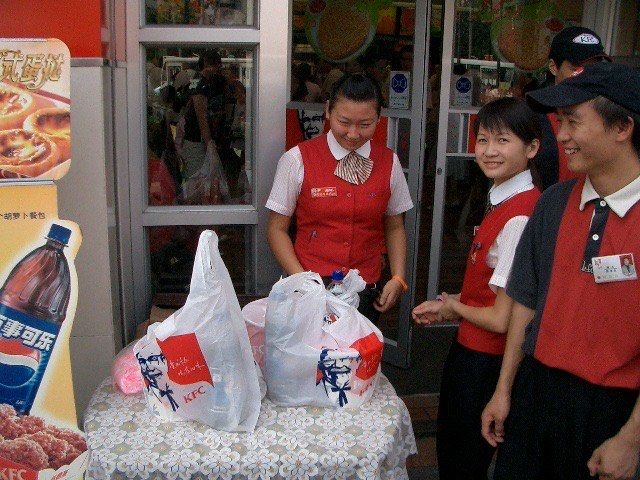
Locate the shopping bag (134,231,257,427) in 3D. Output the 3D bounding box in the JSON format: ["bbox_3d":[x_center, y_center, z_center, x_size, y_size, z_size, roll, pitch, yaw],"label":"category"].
[{"bbox_3d":[-0.289,0.192,1.555,0.285,0.440,0.230,5,13,18],"label":"shopping bag"}]

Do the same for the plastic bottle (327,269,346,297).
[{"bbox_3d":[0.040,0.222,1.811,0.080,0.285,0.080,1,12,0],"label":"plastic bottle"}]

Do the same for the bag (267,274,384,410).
[{"bbox_3d":[0.010,0.231,1.695,0.310,0.315,0.260,-5,14,-27],"label":"bag"}]

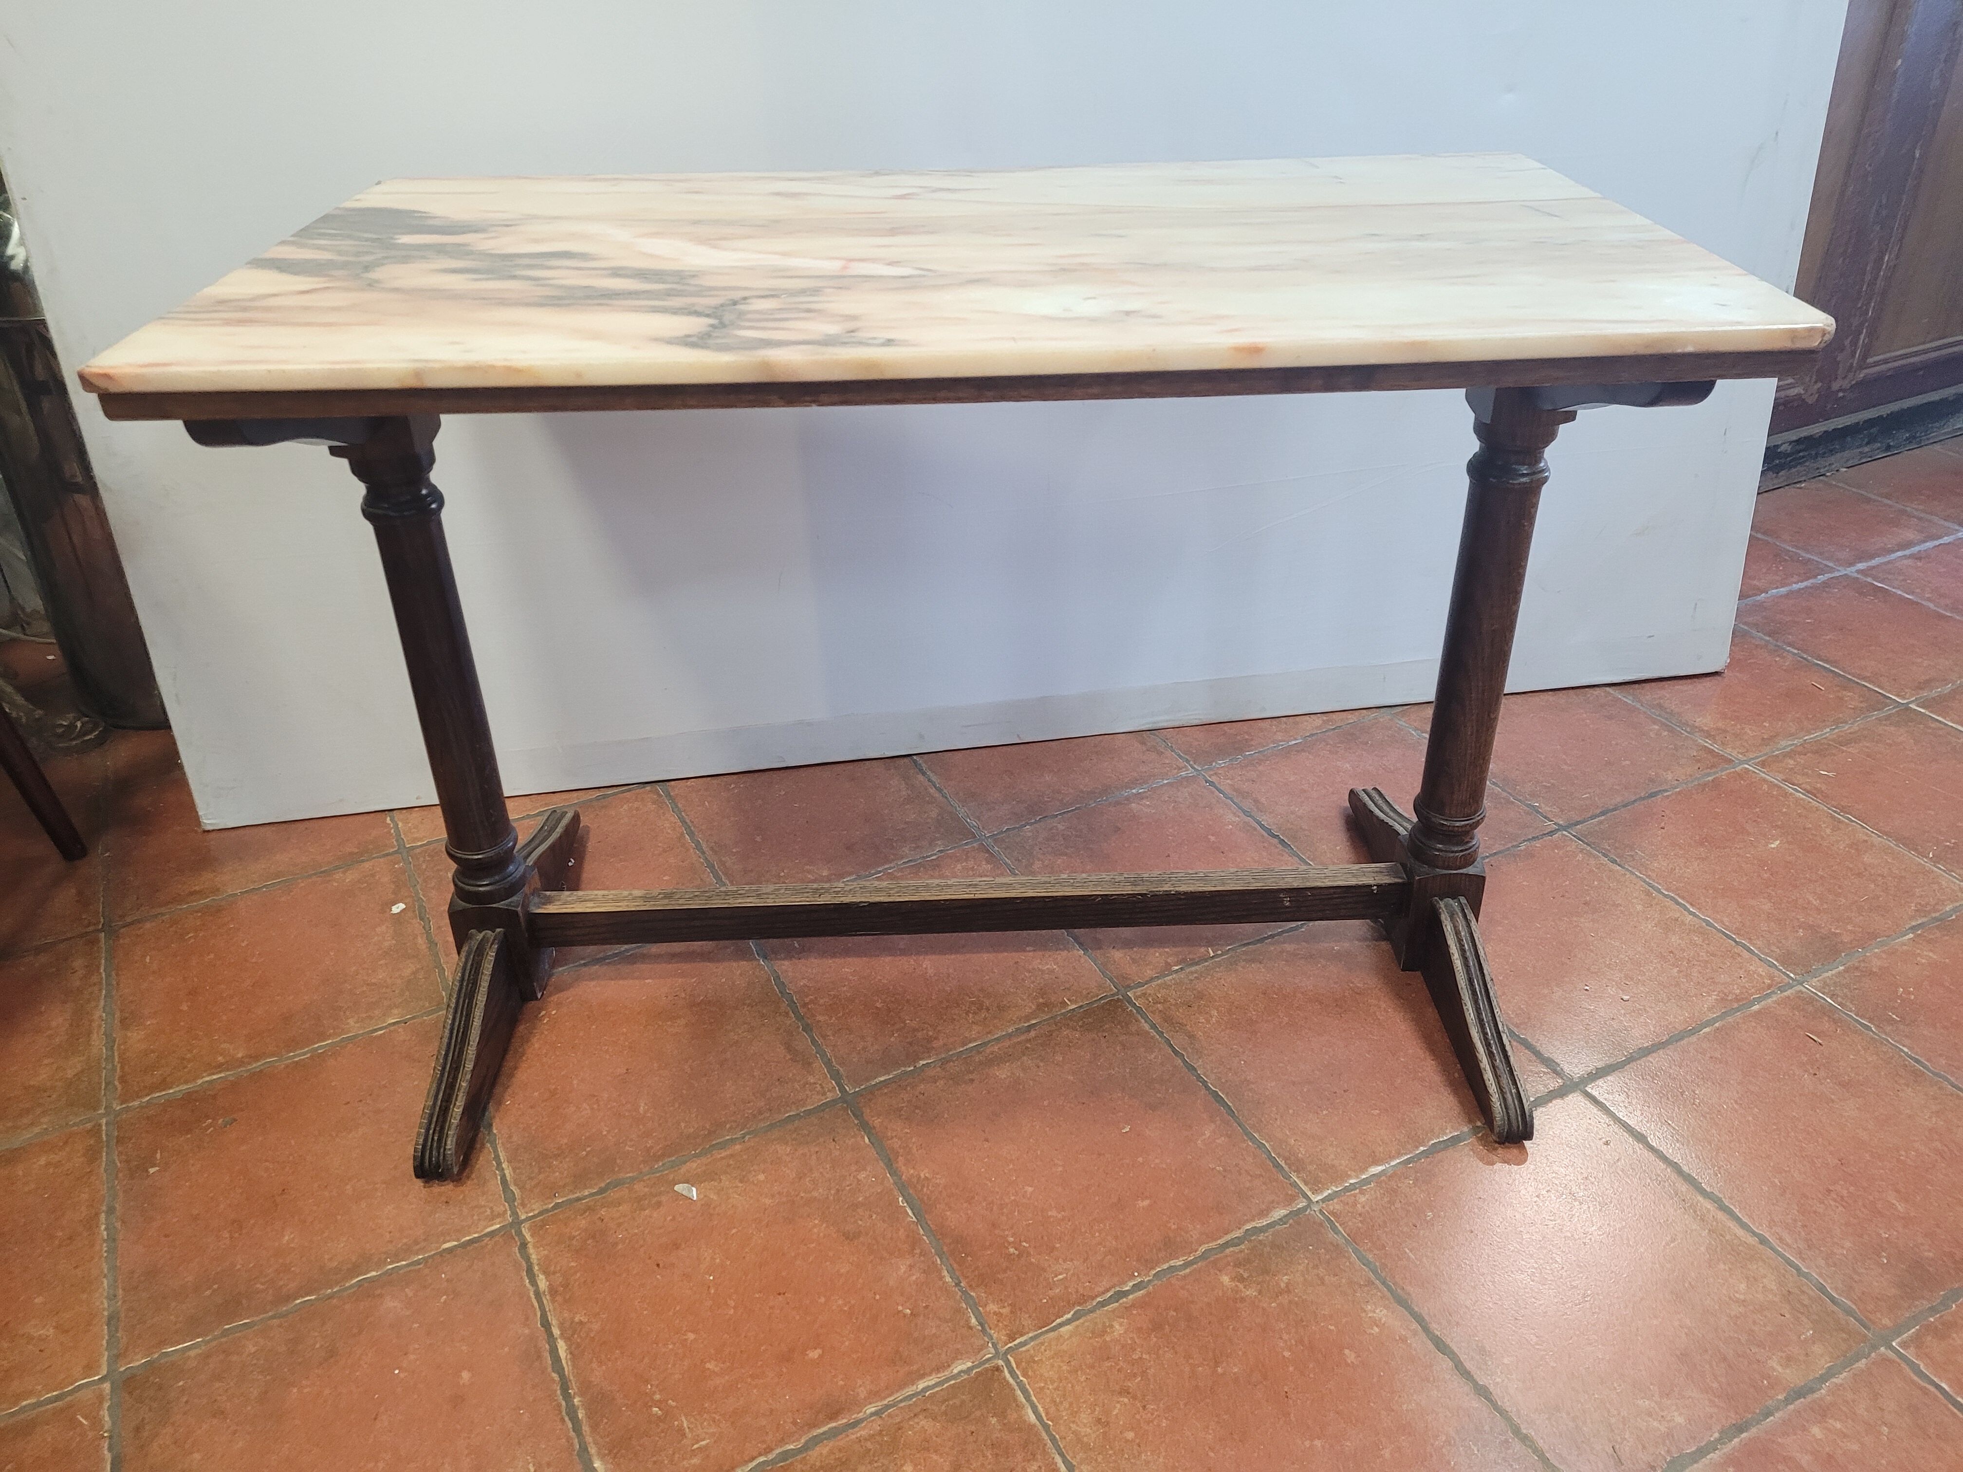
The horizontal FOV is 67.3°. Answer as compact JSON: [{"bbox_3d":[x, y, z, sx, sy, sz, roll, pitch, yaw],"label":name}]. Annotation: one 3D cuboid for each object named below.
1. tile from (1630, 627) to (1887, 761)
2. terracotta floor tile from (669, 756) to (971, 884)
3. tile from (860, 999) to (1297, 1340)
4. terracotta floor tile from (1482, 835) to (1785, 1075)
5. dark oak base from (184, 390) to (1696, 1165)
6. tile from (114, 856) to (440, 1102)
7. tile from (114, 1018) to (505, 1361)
[{"bbox_3d":[1.046,-0.071,2.070,0.302,0.013,0.302,-16,35,-23],"label":"tile"},{"bbox_3d":[-0.205,0.097,1.822,0.302,0.013,0.302,-16,35,-23],"label":"terracotta floor tile"},{"bbox_3d":[0.082,0.383,1.349,0.302,0.013,0.302,-16,35,-23],"label":"tile"},{"bbox_3d":[0.635,0.228,1.591,0.302,0.013,0.302,-16,35,-23],"label":"terracotta floor tile"},{"bbox_3d":[-0.017,-0.061,1.387,1.061,0.708,0.552,-2,31,-1],"label":"dark oak base"},{"bbox_3d":[-0.759,0.252,1.580,0.302,0.013,0.302,-16,35,-23],"label":"tile"},{"bbox_3d":[-0.615,0.396,1.343,0.302,0.013,0.302,-16,35,-23],"label":"tile"}]

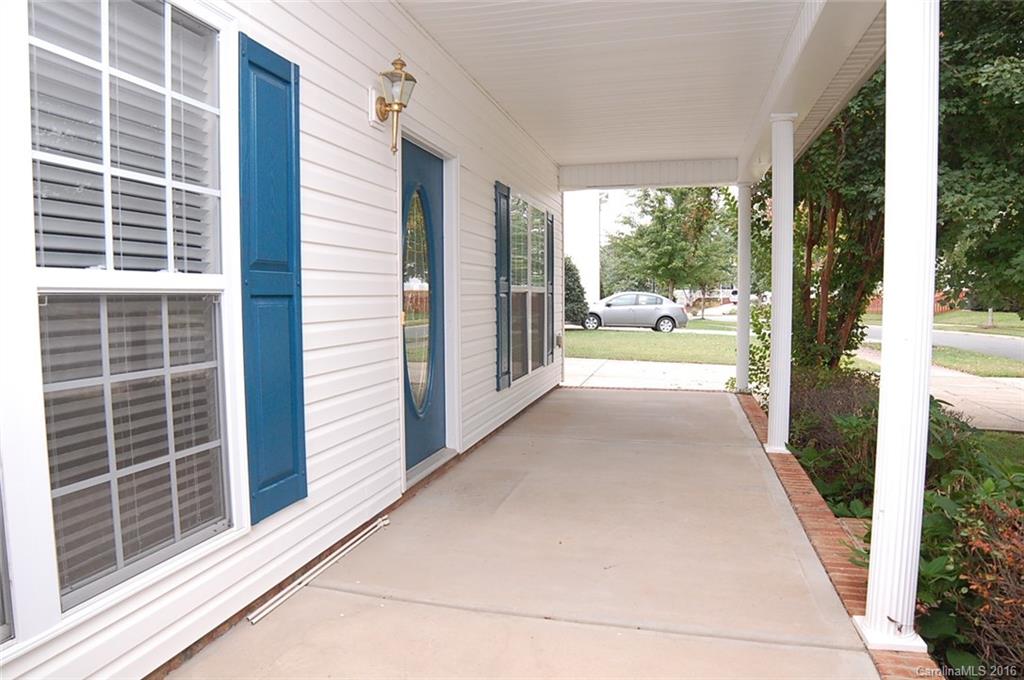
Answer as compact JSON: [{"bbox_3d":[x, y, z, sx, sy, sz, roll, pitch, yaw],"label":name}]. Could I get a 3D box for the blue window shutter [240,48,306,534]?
[{"bbox_3d":[-0.906,-0.213,2.273,0.035,1.800,0.325,1,4,16],"label":"blue window shutter"}]

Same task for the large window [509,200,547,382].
[{"bbox_3d":[0.178,-0.532,6.226,0.080,1.780,1.580,1,4,16],"label":"large window"}]

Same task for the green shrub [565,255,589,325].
[{"bbox_3d":[1.900,-1.630,20.300,1.500,2.400,1.500,1,4,16],"label":"green shrub"}]

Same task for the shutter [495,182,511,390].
[{"bbox_3d":[-0.073,-0.454,5.250,0.035,1.800,0.330,1,4,16],"label":"shutter"}]

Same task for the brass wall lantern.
[{"bbox_3d":[-0.584,-1.194,3.027,0.180,0.490,0.155,1,4,16],"label":"brass wall lantern"}]

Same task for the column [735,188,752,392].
[{"bbox_3d":[2.839,-0.636,7.273,0.190,2.560,0.190,1,4,16],"label":"column"}]

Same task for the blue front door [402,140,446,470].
[{"bbox_3d":[-0.606,-0.209,3.774,0.050,2.030,0.900,1,4,16],"label":"blue front door"}]

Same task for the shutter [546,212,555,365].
[{"bbox_3d":[0.463,-0.593,7.141,0.035,1.800,0.320,1,4,16],"label":"shutter"}]

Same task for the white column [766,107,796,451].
[{"bbox_3d":[2.014,-0.423,4.444,0.190,2.560,0.190,1,4,16],"label":"white column"}]

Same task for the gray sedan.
[{"bbox_3d":[4.446,-1.052,22.250,4.570,1.490,1.780,2,5,16],"label":"gray sedan"}]

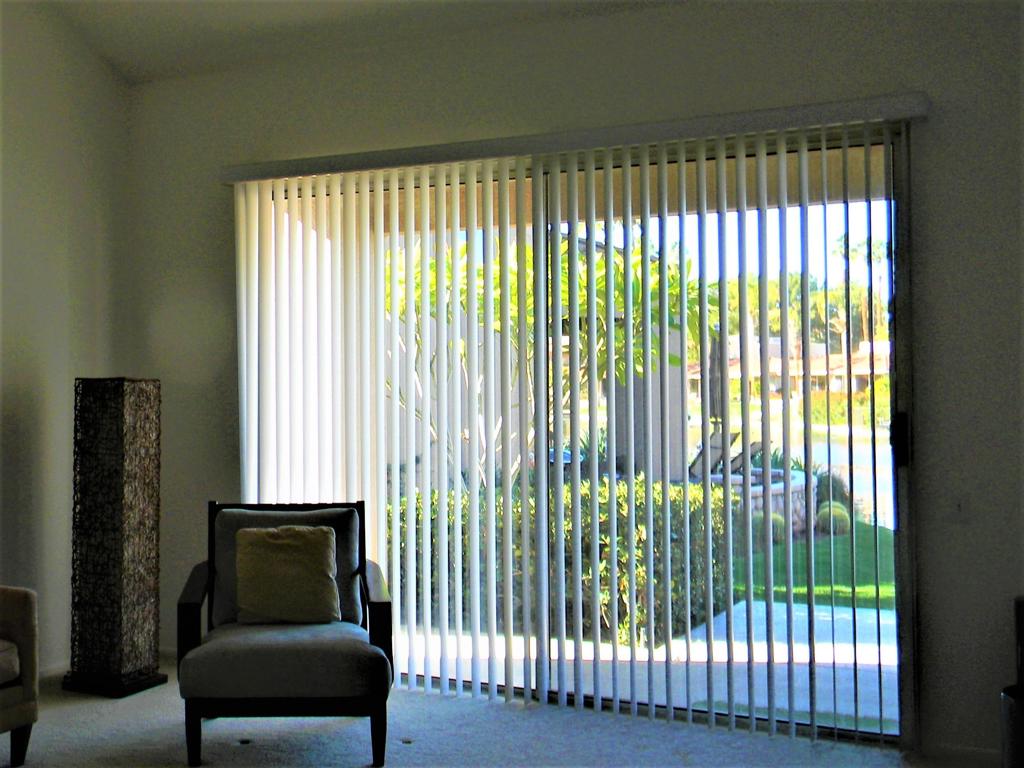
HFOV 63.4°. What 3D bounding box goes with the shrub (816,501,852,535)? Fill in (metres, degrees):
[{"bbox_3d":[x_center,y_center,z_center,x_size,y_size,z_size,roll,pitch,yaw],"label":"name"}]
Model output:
[{"bbox_3d":[3.482,1.461,9.000,0.380,0.380,0.400,-1,-2,21],"label":"shrub"}]

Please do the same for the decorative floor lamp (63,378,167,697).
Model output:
[{"bbox_3d":[-1.821,0.683,3.834,0.300,1.404,0.300,0,-2,18],"label":"decorative floor lamp"}]

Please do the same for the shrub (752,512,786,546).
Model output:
[{"bbox_3d":[2.627,1.474,8.450,0.360,0.360,0.370,0,-2,17],"label":"shrub"}]

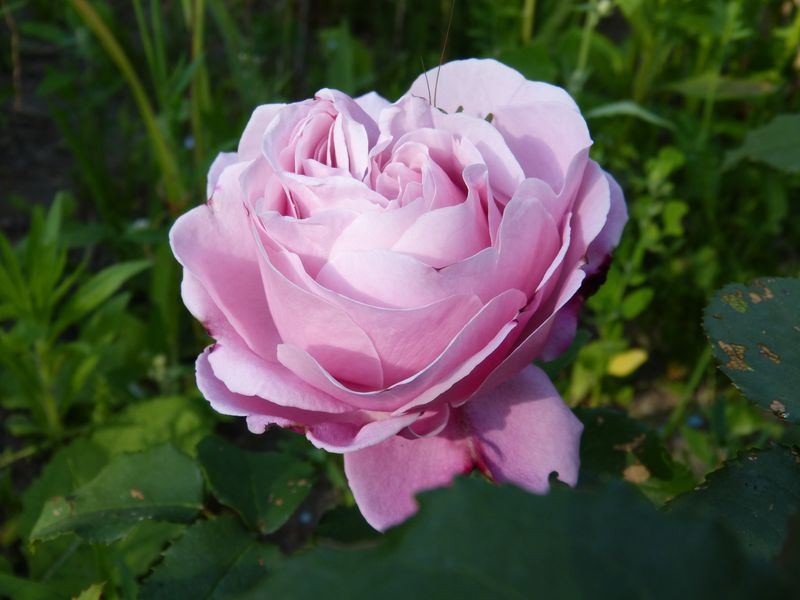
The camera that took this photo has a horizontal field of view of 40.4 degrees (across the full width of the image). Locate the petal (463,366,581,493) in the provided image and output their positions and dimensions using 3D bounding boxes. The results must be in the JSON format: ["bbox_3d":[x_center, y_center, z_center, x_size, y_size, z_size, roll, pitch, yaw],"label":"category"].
[{"bbox_3d":[0.028,0.030,0.255,0.028,0.029,0.012,-1,6,-9],"label":"petal"}]

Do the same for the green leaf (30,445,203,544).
[{"bbox_3d":[-0.085,0.059,0.325,0.048,0.010,0.029,-11,45,-12],"label":"green leaf"}]

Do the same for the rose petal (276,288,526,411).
[{"bbox_3d":[0.000,0.011,0.233,0.053,0.021,0.019,0,33,0],"label":"rose petal"}]

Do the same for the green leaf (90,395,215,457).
[{"bbox_3d":[-0.085,0.044,0.370,0.042,0.009,0.028,-6,44,-6],"label":"green leaf"}]

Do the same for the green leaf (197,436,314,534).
[{"bbox_3d":[-0.042,0.053,0.315,0.033,0.009,0.036,-4,44,-4],"label":"green leaf"}]

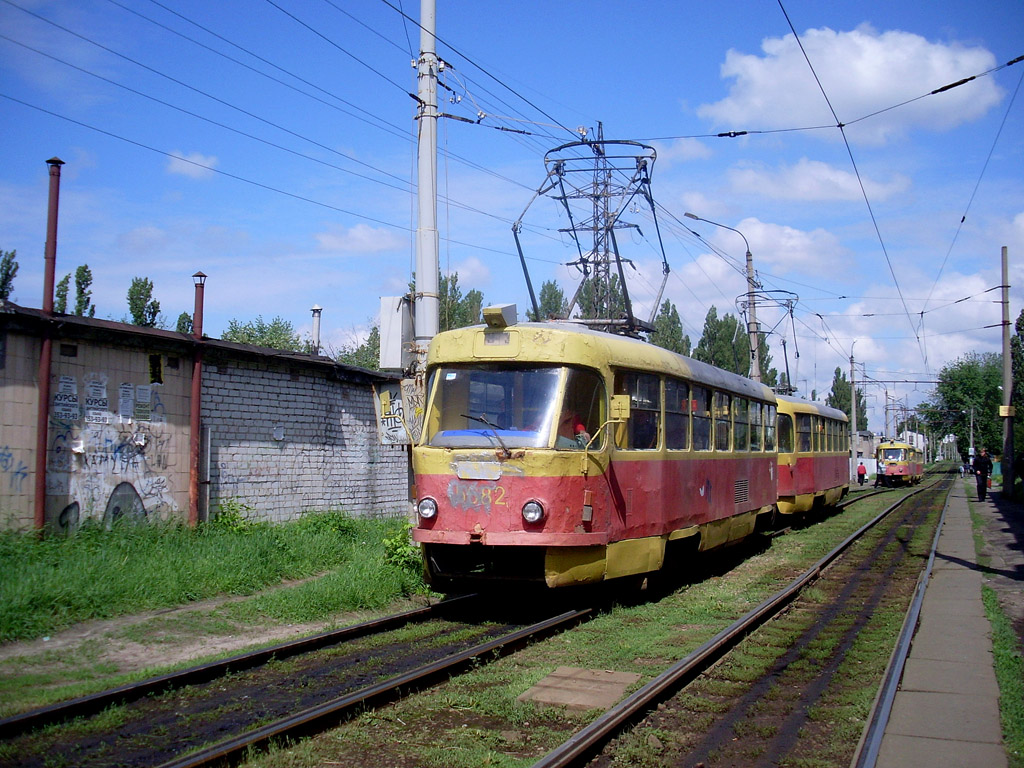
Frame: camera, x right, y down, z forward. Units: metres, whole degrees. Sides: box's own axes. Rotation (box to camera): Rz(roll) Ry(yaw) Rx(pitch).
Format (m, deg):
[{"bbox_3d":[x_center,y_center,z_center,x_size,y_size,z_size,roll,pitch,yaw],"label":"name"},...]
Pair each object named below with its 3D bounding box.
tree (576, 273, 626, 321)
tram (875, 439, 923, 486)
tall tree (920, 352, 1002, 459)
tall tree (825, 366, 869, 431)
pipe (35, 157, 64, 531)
[{"bbox_3d":[11.100,-1.900,140.000,6.300,23.900,6.300,-1,-4,21],"label":"tree"},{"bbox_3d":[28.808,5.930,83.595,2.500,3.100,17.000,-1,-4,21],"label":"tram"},{"bbox_3d":[52.400,3.500,130.000,10.000,14.400,10.000,-1,-4,21],"label":"tall tree"},{"bbox_3d":[59.500,6.000,200.000,7.500,18.300,7.500,-1,-4,21],"label":"tall tree"},{"bbox_3d":[-5.790,-0.480,14.040,0.240,4.800,0.240,0,-4,21],"label":"pipe"}]

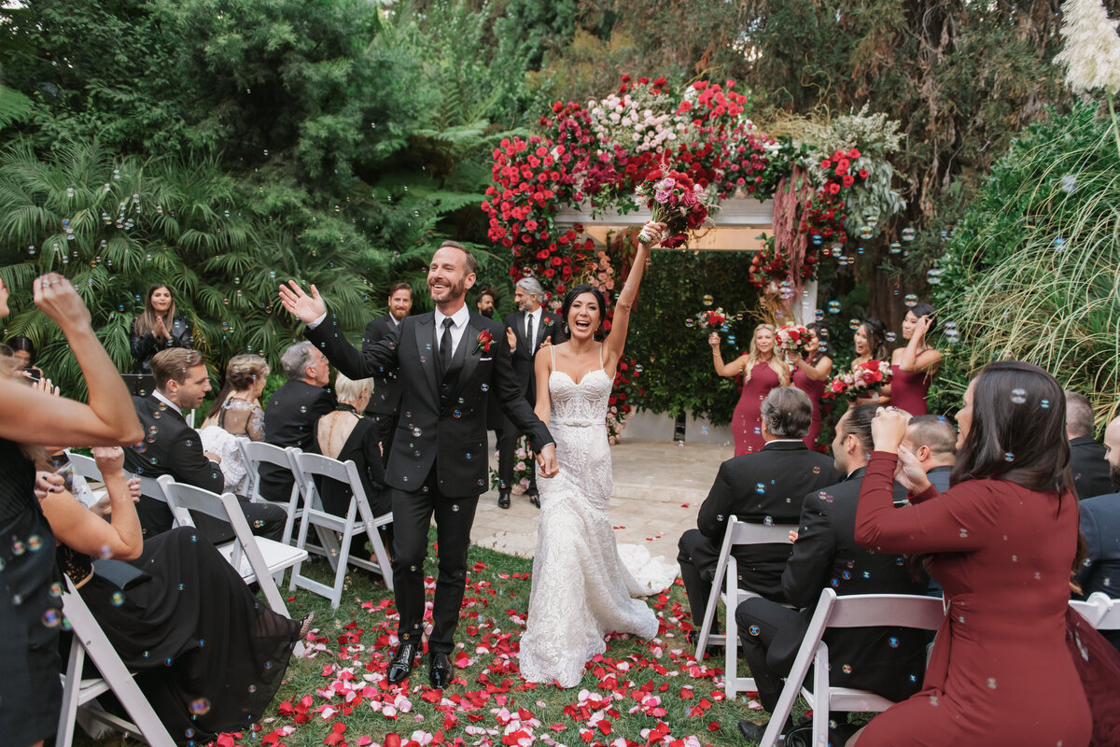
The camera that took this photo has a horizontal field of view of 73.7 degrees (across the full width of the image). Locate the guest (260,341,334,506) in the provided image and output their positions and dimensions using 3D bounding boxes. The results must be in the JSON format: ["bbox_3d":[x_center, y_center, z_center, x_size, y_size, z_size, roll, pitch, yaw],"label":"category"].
[{"bbox_3d":[-1.430,0.479,4.467,0.520,1.340,0.820,7,6,38],"label":"guest"}]

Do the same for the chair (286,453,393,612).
[{"bbox_3d":[-1.165,0.804,4.115,0.455,0.785,0.475,7,6,33],"label":"chair"}]

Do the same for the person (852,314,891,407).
[{"bbox_3d":[2.222,0.430,5.482,0.420,1.679,0.430,-1,5,-40],"label":"person"}]

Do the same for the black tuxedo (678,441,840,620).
[{"bbox_3d":[0.900,0.787,3.508,0.600,0.930,0.680,2,3,-9],"label":"black tuxedo"}]

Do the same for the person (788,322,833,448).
[{"bbox_3d":[1.967,0.418,6.048,0.460,1.675,0.450,6,4,40],"label":"person"}]

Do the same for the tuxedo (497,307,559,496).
[{"bbox_3d":[-0.231,0.231,6.050,0.570,1.500,0.340,3,3,0],"label":"tuxedo"}]

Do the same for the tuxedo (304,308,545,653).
[{"bbox_3d":[-0.552,0.464,3.186,0.980,1.490,0.450,2,3,-12],"label":"tuxedo"}]

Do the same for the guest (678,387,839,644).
[{"bbox_3d":[0.903,0.701,3.385,0.620,1.300,0.700,3,3,-5],"label":"guest"}]

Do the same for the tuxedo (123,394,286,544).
[{"bbox_3d":[-1.699,0.635,3.609,0.750,1.050,0.520,0,6,-30],"label":"tuxedo"}]

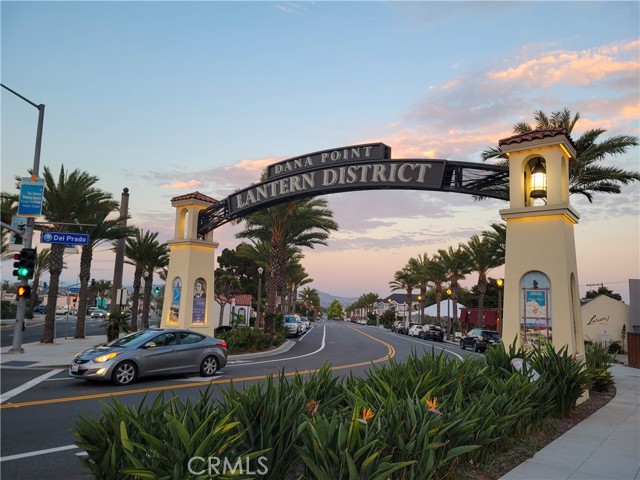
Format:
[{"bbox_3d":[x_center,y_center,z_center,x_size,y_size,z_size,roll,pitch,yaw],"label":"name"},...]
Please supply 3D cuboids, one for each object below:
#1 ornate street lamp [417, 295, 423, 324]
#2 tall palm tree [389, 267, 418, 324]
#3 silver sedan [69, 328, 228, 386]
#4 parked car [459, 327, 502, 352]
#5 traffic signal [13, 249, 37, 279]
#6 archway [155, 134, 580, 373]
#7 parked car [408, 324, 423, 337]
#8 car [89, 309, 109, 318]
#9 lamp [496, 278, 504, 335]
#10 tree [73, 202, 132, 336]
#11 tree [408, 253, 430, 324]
[{"bbox_3d":[12.952,9.699,62.377,0.550,5.050,0.550,1,-9,1],"label":"ornate street lamp"},{"bbox_3d":[12.519,8.448,68.576,4.000,9.070,4.000,2,-7,0],"label":"tall palm tree"},{"bbox_3d":[-4.804,3.250,14.082,1.790,1.435,4.530,-4,-9,39],"label":"silver sedan"},{"bbox_3d":[11.046,6.740,32.722,1.820,1.620,4.500,2,-7,1],"label":"parked car"},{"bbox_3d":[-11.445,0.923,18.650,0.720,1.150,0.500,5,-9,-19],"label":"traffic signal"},{"bbox_3d":[0.017,0.777,16.450,15.784,7.008,1.650,-4,-9,38],"label":"archway"},{"bbox_3d":[11.678,10.804,57.413,1.780,1.520,4.200,1,-9,1],"label":"parked car"},{"bbox_3d":[-35.320,11.774,77.000,1.820,1.550,4.600,3,-7,-12],"label":"car"},{"bbox_3d":[13.503,5.490,36.279,0.550,5.080,0.550,1,-9,1],"label":"lamp"},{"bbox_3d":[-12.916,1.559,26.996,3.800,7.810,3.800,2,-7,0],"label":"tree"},{"bbox_3d":[12.668,6.653,59.251,3.700,10.050,3.700,1,-9,1],"label":"tree"}]

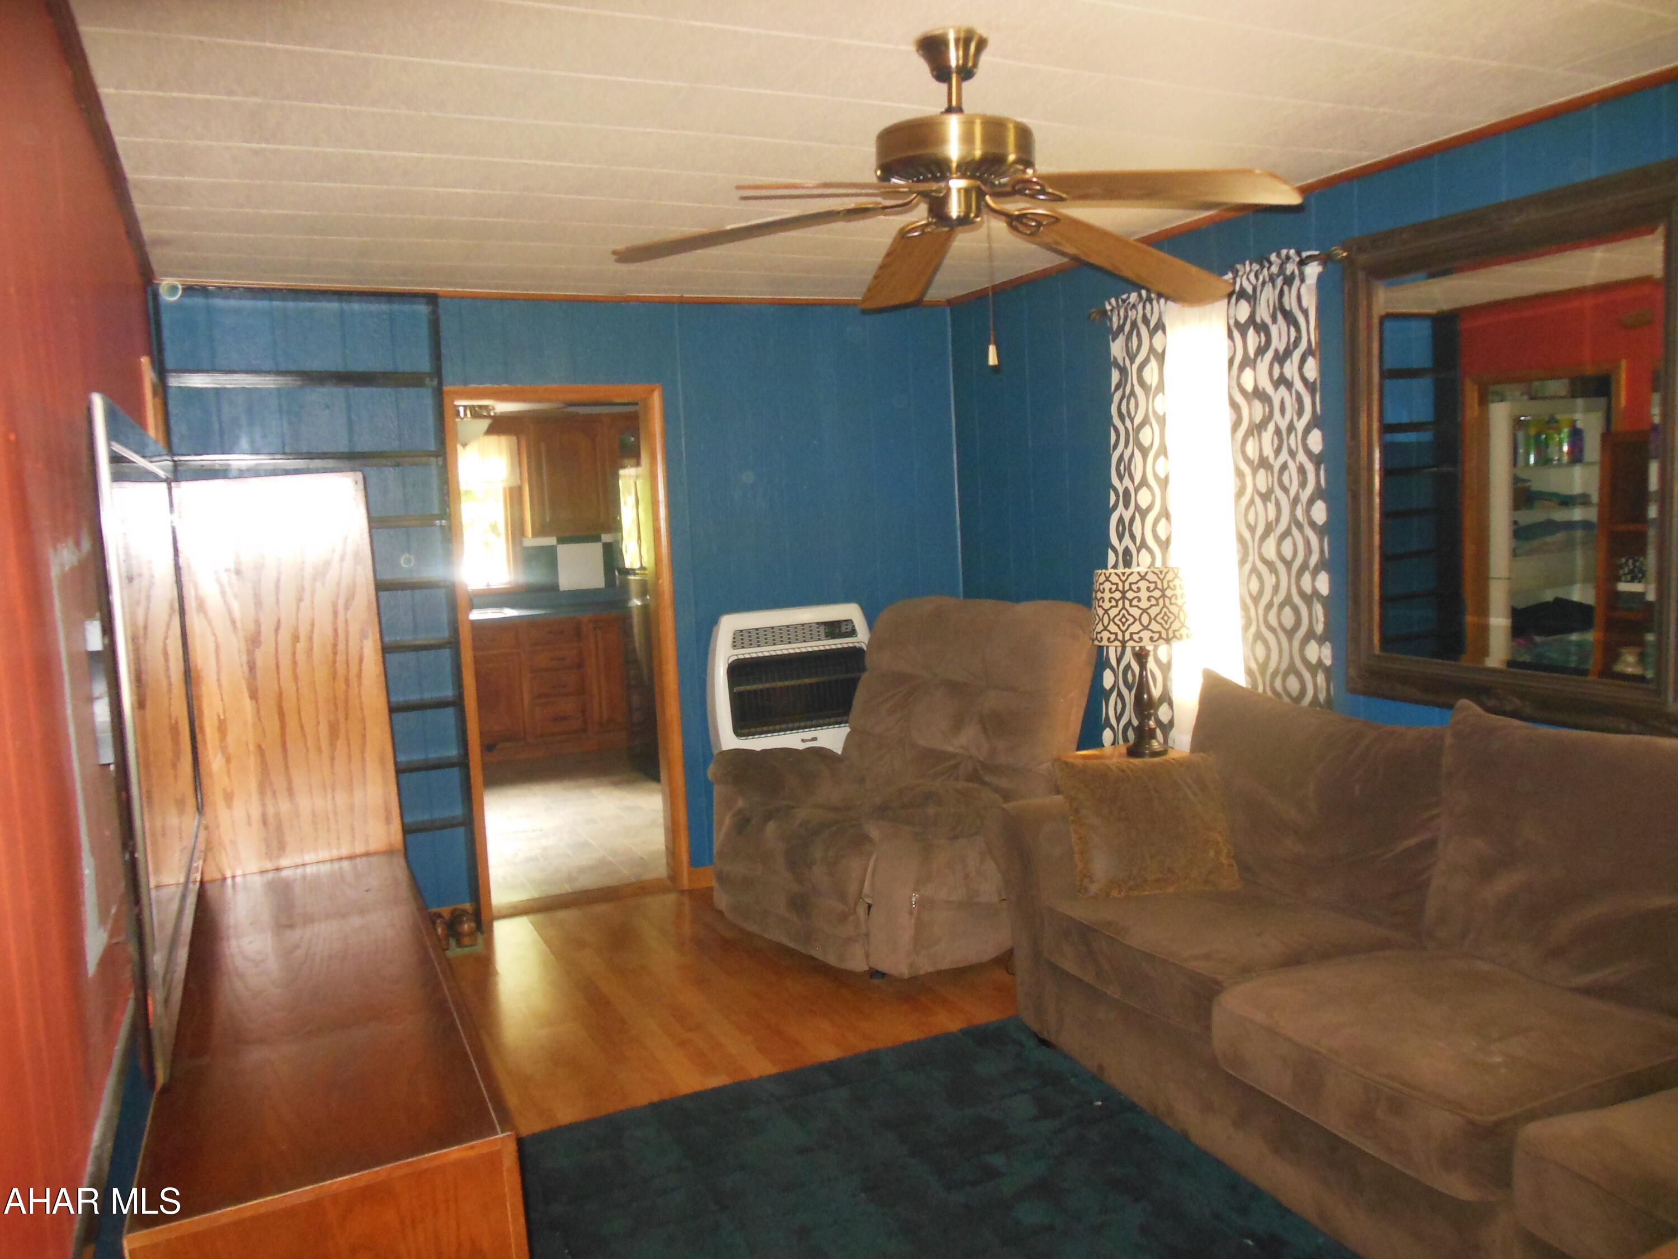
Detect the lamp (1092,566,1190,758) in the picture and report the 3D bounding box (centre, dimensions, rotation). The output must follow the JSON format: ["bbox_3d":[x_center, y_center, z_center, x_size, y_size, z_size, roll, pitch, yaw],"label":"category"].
[{"bbox_3d":[1.017,0.104,3.994,0.310,0.603,0.310,-3,6,0],"label":"lamp"}]

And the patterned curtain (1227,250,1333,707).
[{"bbox_3d":[1.355,-0.070,3.722,0.089,2.100,0.364,-6,7,-26],"label":"patterned curtain"}]

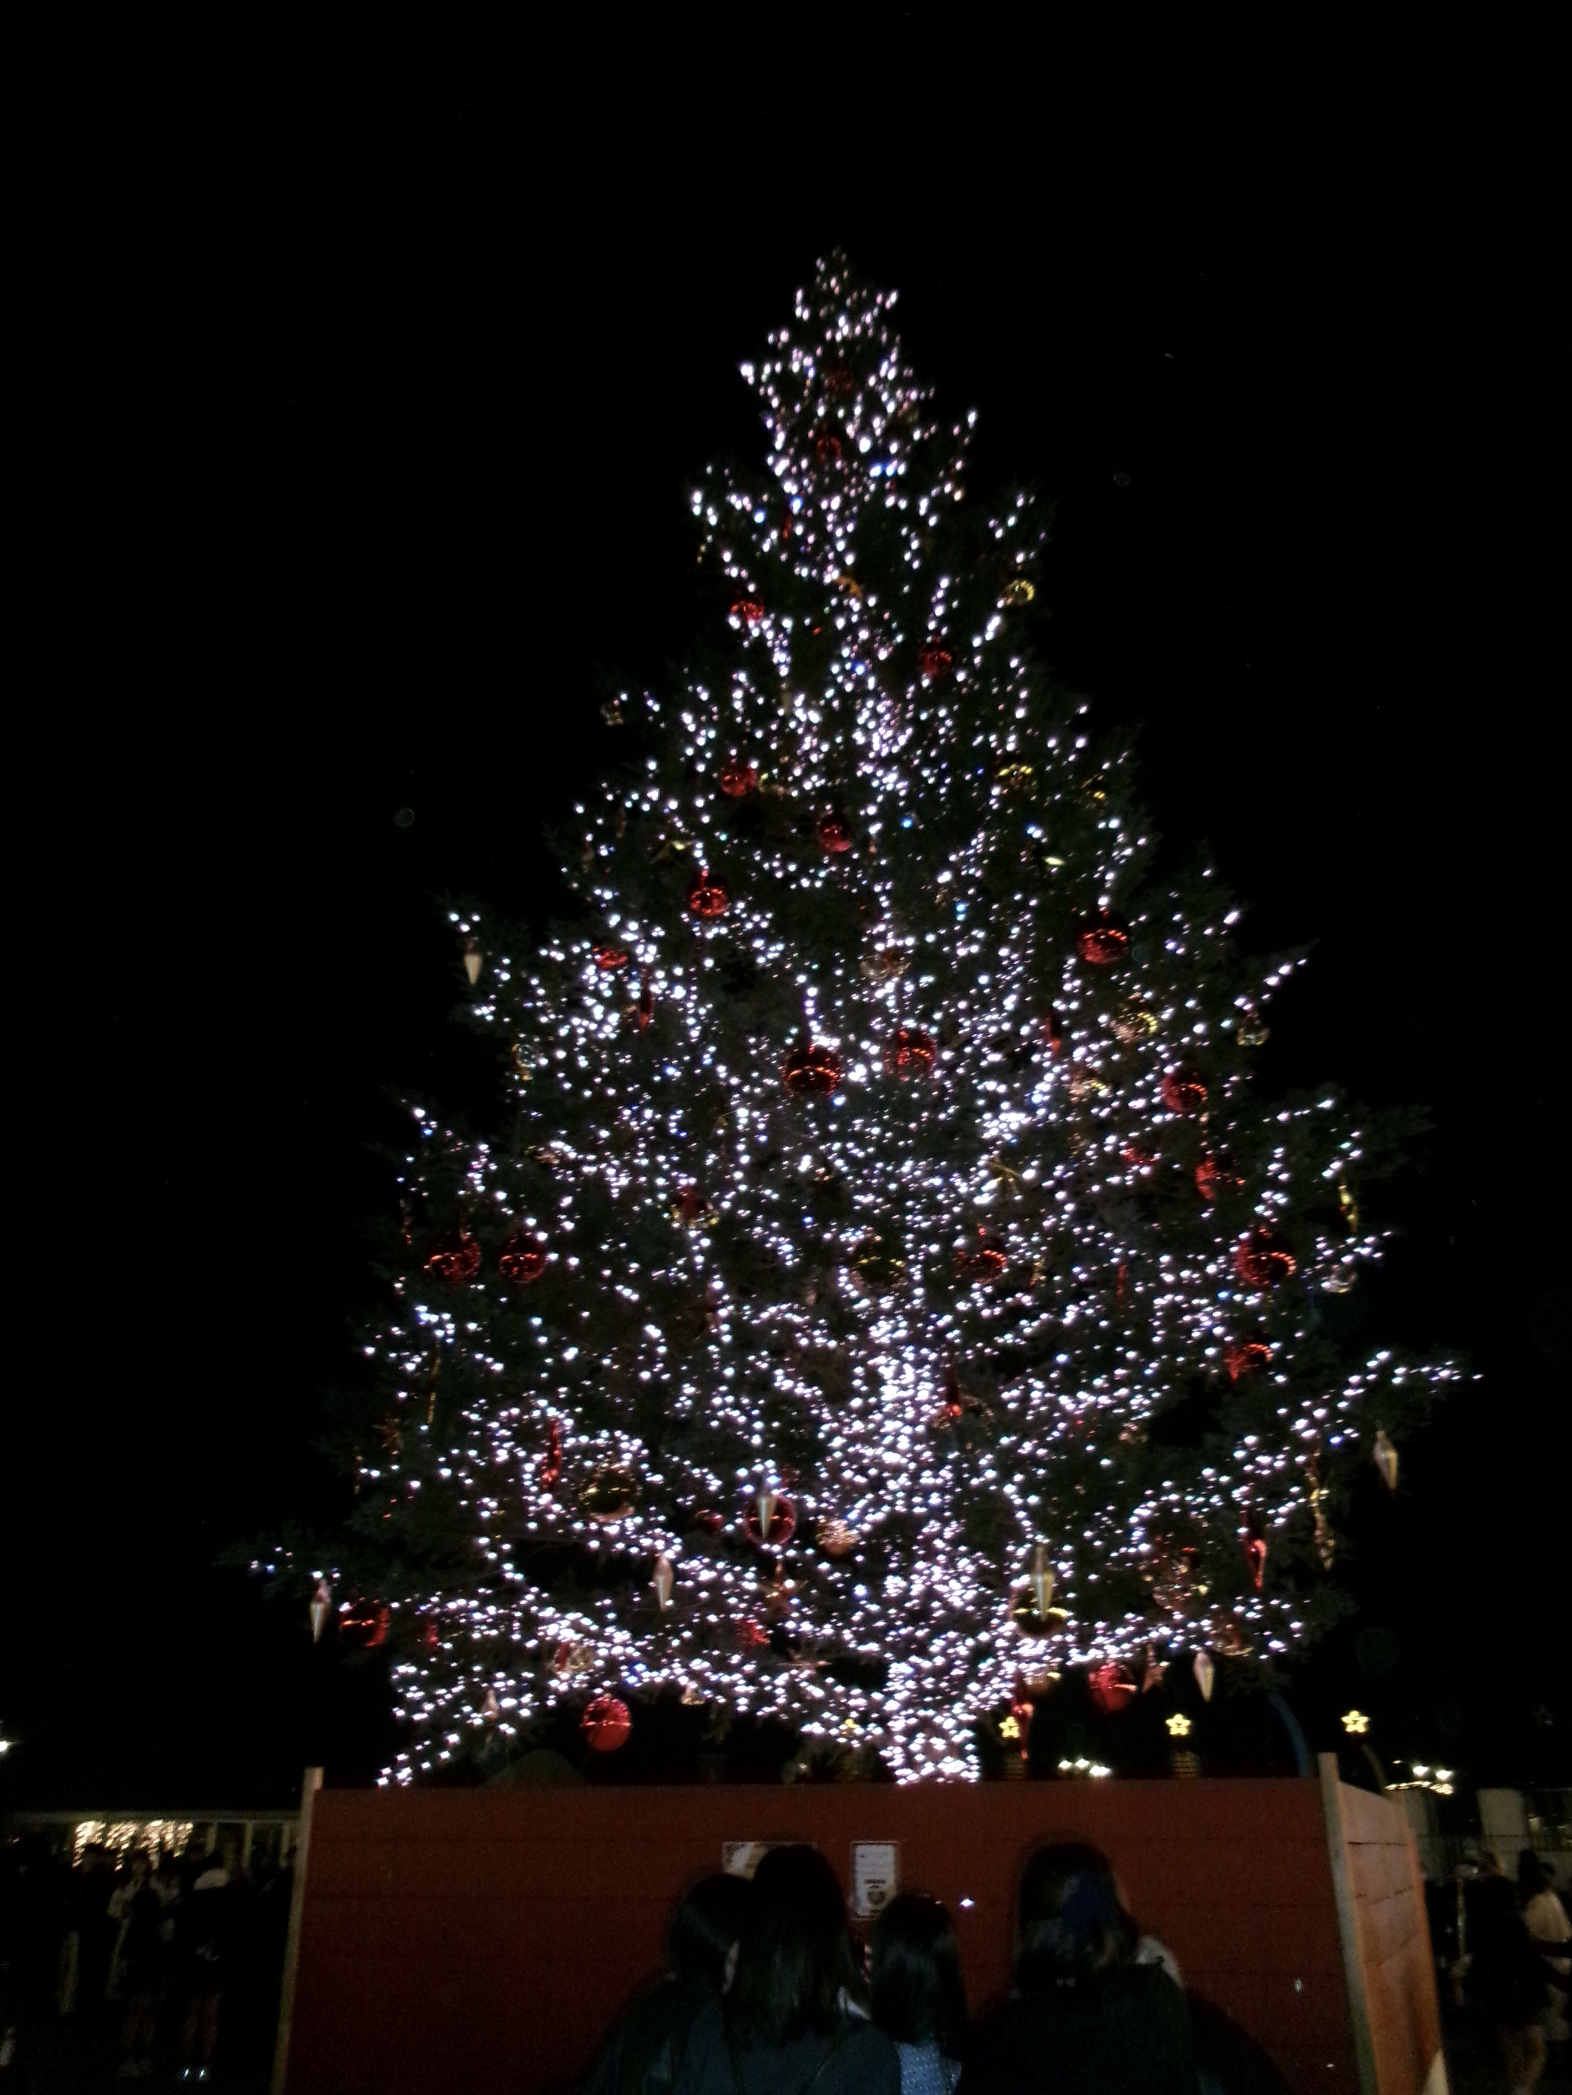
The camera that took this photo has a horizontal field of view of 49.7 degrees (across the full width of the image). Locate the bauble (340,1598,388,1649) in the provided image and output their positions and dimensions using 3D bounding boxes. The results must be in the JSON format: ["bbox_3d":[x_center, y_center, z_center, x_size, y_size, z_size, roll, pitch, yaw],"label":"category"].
[{"bbox_3d":[-2.218,3.034,8.900,0.270,0.281,0.270,0,-25,0],"label":"bauble"}]

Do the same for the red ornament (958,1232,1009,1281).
[{"bbox_3d":[0.950,1.010,8.200,0.250,0.260,0.250,0,-25,0],"label":"red ornament"}]

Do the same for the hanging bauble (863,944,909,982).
[{"bbox_3d":[0.518,-0.450,8.800,0.250,0.260,0.250,0,-25,0],"label":"hanging bauble"}]

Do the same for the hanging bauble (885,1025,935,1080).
[{"bbox_3d":[0.624,0.025,8.500,0.258,0.268,0.258,0,-25,0],"label":"hanging bauble"}]

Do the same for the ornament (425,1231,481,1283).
[{"bbox_3d":[-1.667,1.051,8.500,0.270,0.281,0.270,0,-25,0],"label":"ornament"}]

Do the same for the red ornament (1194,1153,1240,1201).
[{"bbox_3d":[2.240,0.671,8.800,0.250,0.260,0.250,0,-25,0],"label":"red ornament"}]

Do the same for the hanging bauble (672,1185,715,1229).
[{"bbox_3d":[-0.494,0.848,9.056,0.227,0.236,0.227,0,-25,0],"label":"hanging bauble"}]

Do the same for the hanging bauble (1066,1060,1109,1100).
[{"bbox_3d":[1.528,0.166,8.600,0.220,0.229,0.220,0,-25,0],"label":"hanging bauble"}]

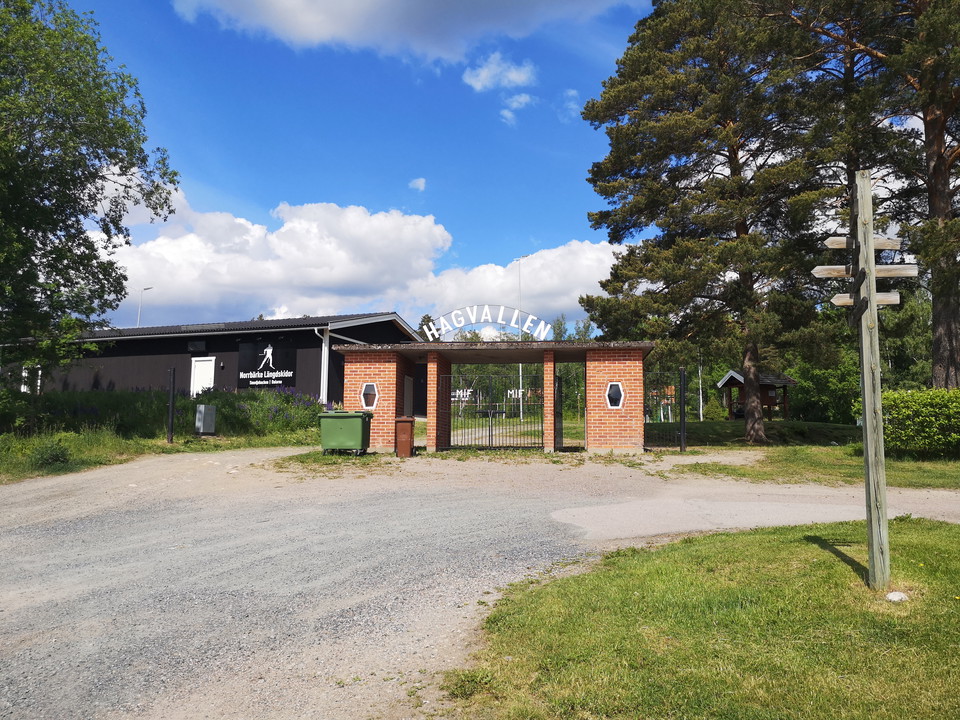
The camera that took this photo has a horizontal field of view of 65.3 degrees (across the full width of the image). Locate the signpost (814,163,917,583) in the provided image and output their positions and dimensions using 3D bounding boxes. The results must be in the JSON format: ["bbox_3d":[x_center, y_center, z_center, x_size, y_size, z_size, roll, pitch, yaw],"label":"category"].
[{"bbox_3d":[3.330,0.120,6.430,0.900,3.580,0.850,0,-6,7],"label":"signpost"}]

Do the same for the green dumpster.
[{"bbox_3d":[-3.555,1.943,19.900,1.250,1.171,0.780,-1,-6,9],"label":"green dumpster"}]

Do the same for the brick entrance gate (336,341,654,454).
[{"bbox_3d":[0.512,1.189,21.730,8.545,2.930,3.700,0,-6,6],"label":"brick entrance gate"}]

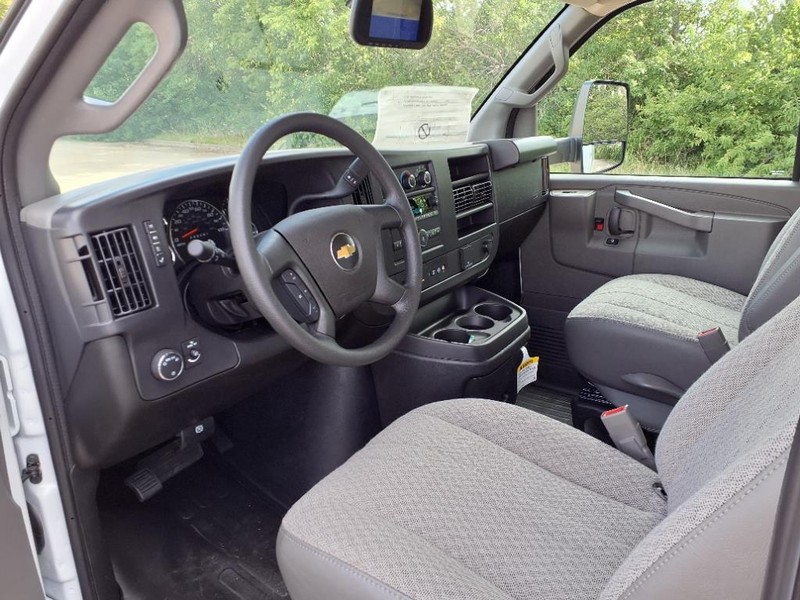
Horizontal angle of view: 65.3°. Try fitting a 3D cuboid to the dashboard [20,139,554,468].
[{"bbox_3d":[-0.064,-0.165,1.415,0.390,0.380,1.670,10,18,31],"label":"dashboard"}]

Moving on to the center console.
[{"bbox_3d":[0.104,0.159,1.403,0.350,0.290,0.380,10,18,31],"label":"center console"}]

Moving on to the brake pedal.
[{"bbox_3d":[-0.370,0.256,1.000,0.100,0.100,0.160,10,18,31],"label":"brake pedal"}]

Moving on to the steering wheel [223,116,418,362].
[{"bbox_3d":[-0.114,-0.085,0.960,0.100,0.388,0.388,-16,4,36],"label":"steering wheel"}]

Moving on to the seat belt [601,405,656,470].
[{"bbox_3d":[0.406,0.249,1.099,0.055,0.130,0.030,-32,-5,35],"label":"seat belt"}]

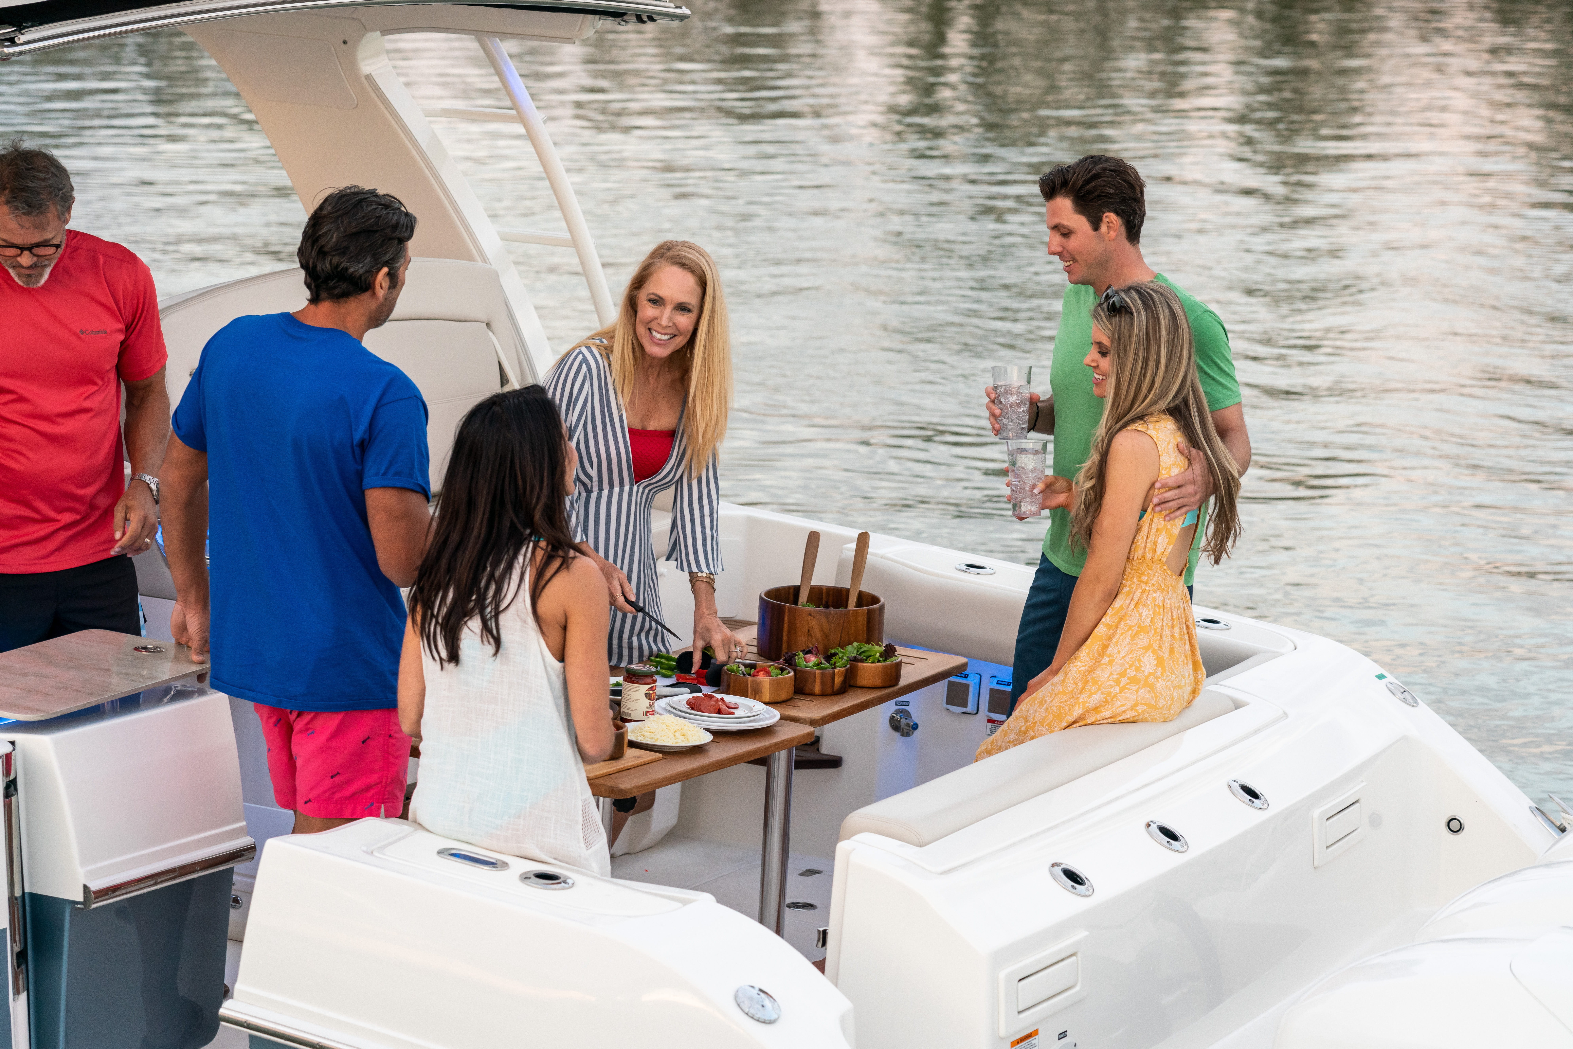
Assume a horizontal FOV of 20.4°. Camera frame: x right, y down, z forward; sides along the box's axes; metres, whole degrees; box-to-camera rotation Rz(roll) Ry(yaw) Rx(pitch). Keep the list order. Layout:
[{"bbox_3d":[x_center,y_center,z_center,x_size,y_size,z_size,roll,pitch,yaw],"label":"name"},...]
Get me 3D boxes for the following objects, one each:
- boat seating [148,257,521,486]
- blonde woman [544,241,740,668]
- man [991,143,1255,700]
[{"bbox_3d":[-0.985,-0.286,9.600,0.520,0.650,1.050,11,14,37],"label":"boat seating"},{"bbox_3d":[-0.295,0.190,8.900,0.480,1.620,0.520,-4,12,-28],"label":"blonde woman"},{"bbox_3d":[0.675,0.115,9.080,0.460,1.800,0.540,-5,13,-33],"label":"man"}]

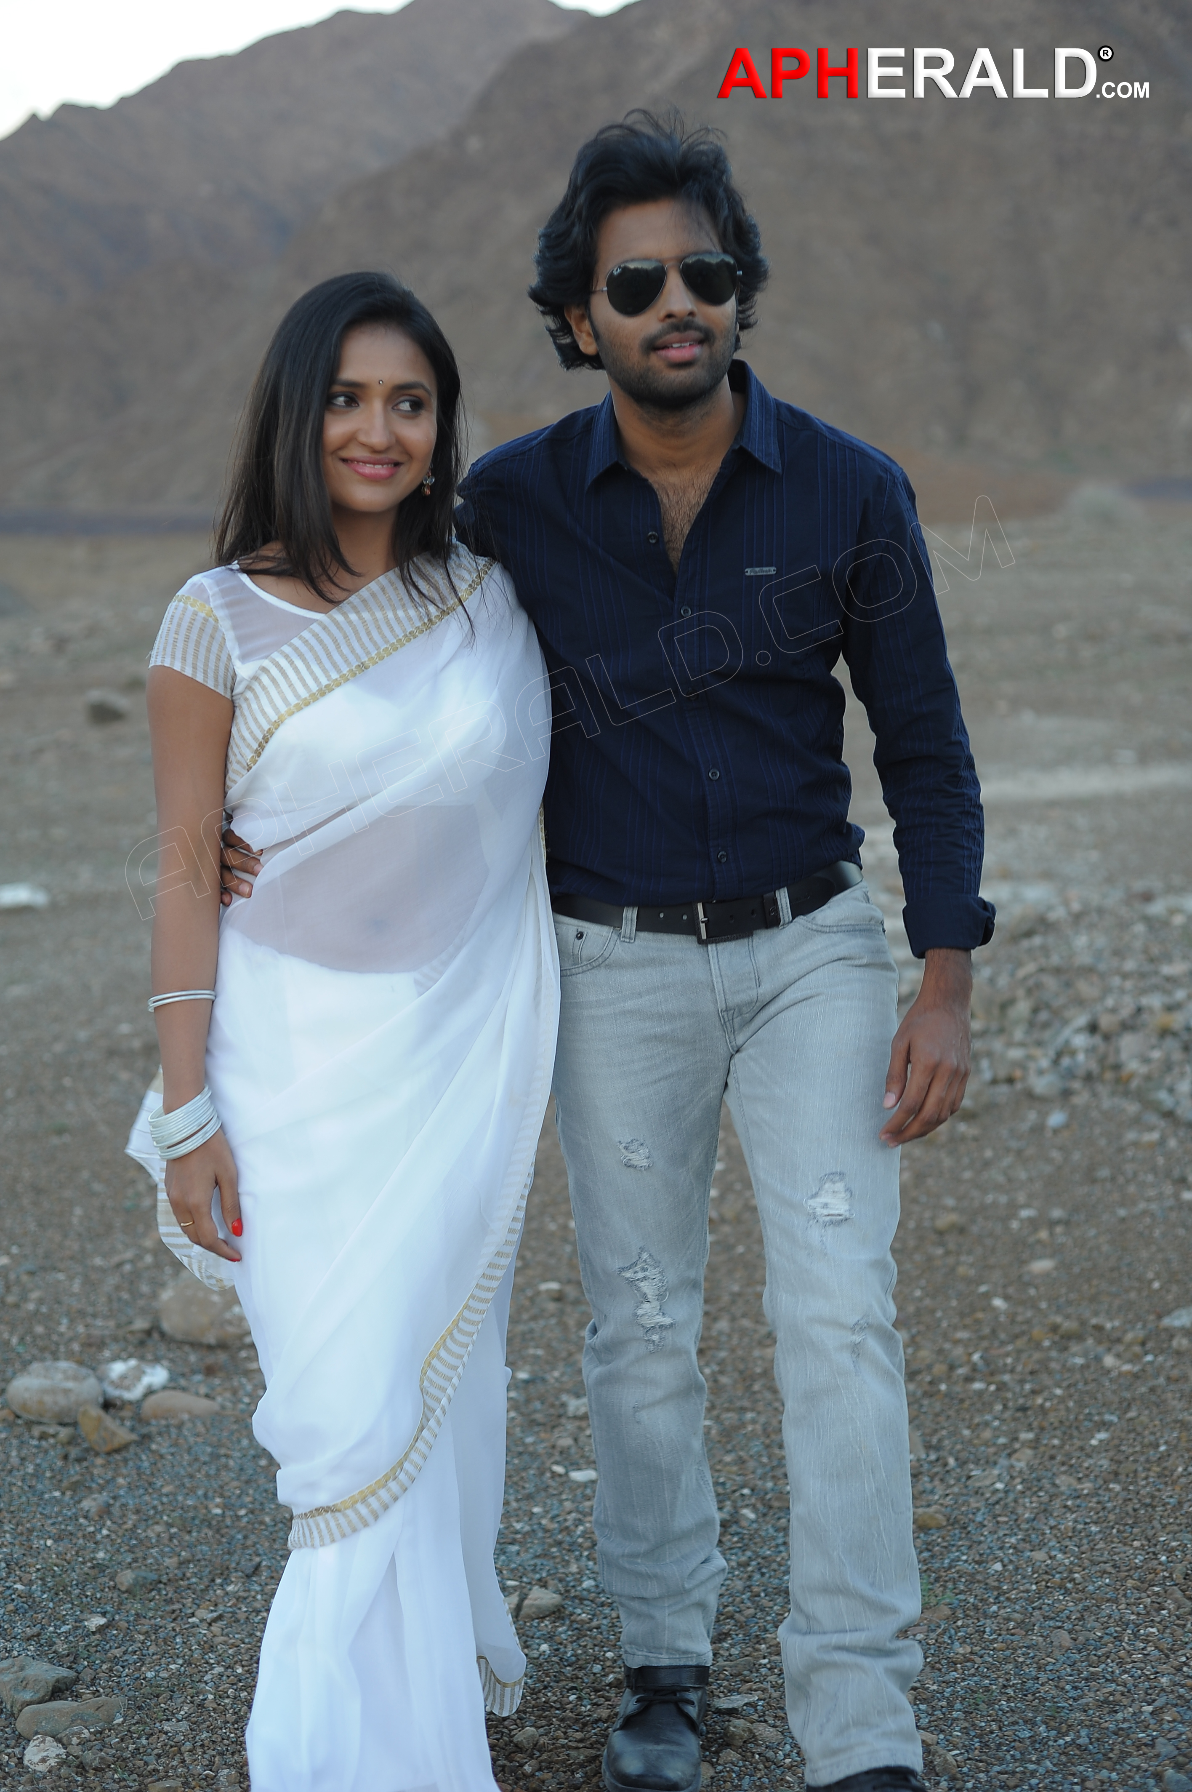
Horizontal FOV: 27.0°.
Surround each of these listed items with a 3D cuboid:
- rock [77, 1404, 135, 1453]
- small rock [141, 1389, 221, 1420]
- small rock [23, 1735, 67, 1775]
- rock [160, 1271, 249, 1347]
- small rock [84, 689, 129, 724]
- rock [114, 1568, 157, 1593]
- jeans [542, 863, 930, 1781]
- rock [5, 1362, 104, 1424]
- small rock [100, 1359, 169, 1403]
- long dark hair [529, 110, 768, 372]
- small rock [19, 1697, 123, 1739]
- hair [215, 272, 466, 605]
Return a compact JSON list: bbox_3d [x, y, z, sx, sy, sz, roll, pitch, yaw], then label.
[{"bbox_3d":[-0.732,0.797,3.716,0.085,0.066,0.070,0,9,0],"label":"rock"},{"bbox_3d":[-0.641,0.785,3.835,0.122,0.032,0.060,-1,9,0],"label":"small rock"},{"bbox_3d":[-0.618,0.963,2.789,0.048,0.038,0.041,0,9,0],"label":"small rock"},{"bbox_3d":[-0.658,0.701,4.228,0.170,0.085,0.130,-1,9,0],"label":"rock"},{"bbox_3d":[-2.950,-1.140,15.000,0.270,0.205,0.230,0,9,0],"label":"small rock"},{"bbox_3d":[-0.601,0.894,3.247,0.056,0.029,0.043,0,9,0],"label":"rock"},{"bbox_3d":[0.151,0.445,2.673,0.385,0.950,0.370,-1,9,0],"label":"jeans"},{"bbox_3d":[-0.836,0.769,3.840,0.151,0.087,0.122,0,9,0],"label":"rock"},{"bbox_3d":[-0.730,0.766,3.933,0.105,0.045,0.085,-1,9,0],"label":"small rock"},{"bbox_3d":[0.052,-0.649,2.460,0.232,0.262,0.245,-8,10,-21],"label":"long dark hair"},{"bbox_3d":[-0.601,0.940,2.847,0.120,0.032,0.050,-4,9,-18],"label":"small rock"},{"bbox_3d":[-0.254,-0.439,2.451,0.225,0.330,0.230,-4,9,-18],"label":"hair"}]

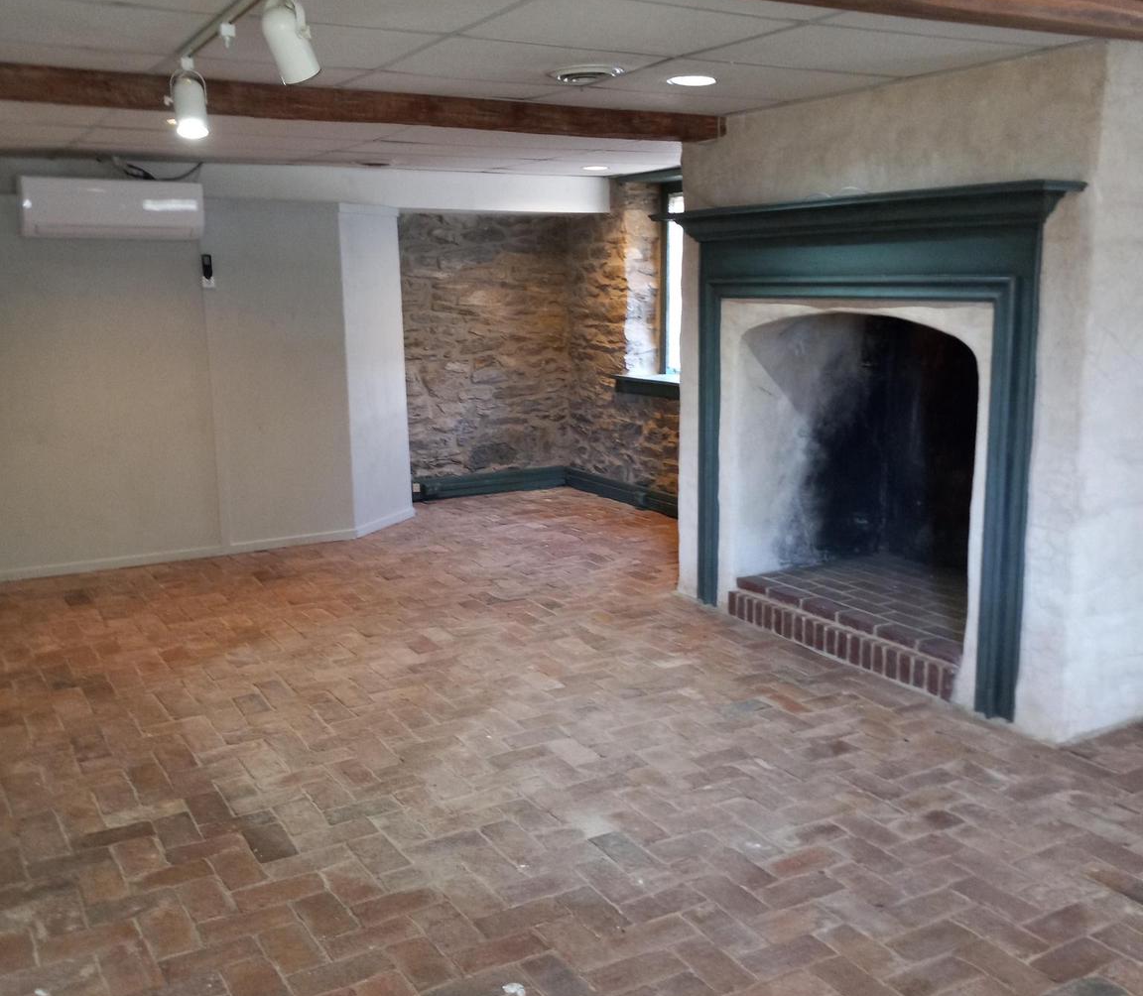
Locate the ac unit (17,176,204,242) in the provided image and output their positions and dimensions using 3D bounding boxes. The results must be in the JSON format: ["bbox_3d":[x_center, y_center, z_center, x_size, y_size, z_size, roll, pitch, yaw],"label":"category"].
[{"bbox_3d":[-2.338,-1.459,6.054,0.855,0.281,0.210,-7,12,-29],"label":"ac unit"}]

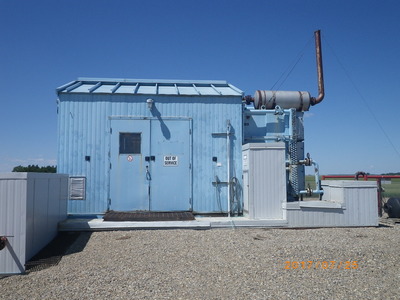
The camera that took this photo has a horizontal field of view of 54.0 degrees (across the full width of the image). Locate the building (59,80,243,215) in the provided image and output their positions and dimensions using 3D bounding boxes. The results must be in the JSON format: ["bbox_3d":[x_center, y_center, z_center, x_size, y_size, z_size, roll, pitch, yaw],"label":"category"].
[{"bbox_3d":[-1.286,-0.159,11.084,4.310,3.550,3.950,1,-4,-5],"label":"building"}]

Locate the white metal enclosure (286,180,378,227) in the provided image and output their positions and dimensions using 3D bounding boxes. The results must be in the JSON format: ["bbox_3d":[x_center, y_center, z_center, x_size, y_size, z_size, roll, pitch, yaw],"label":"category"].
[{"bbox_3d":[2.806,1.217,9.087,2.020,0.980,1.130,1,-4,-5],"label":"white metal enclosure"}]

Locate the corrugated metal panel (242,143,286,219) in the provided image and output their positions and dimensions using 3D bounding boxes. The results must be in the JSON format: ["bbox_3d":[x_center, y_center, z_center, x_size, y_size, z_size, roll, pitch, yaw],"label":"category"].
[{"bbox_3d":[1.466,0.731,9.280,0.820,1.695,0.850,1,-4,-5],"label":"corrugated metal panel"}]

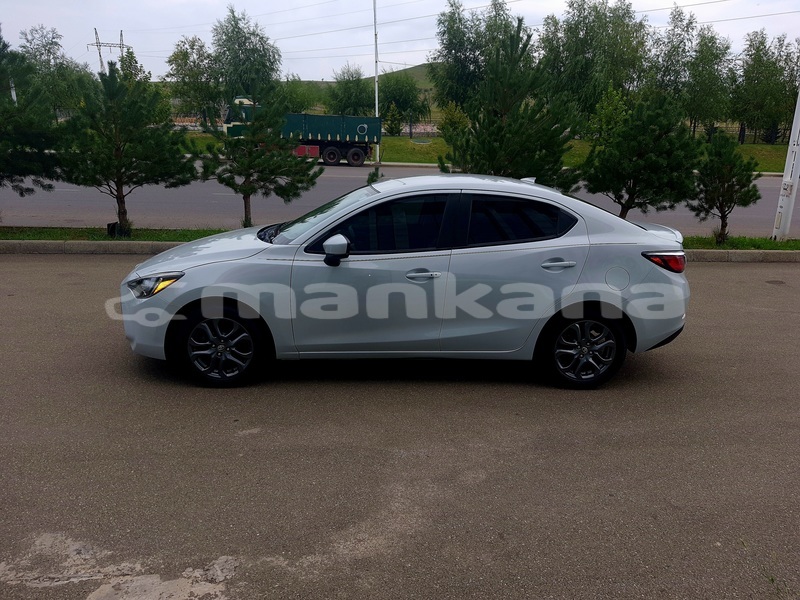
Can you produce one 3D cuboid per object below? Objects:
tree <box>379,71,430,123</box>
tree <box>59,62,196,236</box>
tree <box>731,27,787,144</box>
[{"bbox_3d":[0.265,-15.256,45.572,3.790,4.030,3.680,0,16,0],"label":"tree"},{"bbox_3d":[-4.140,-2.239,9.142,2.040,2.570,1.970,-6,17,-23],"label":"tree"},{"bbox_3d":[24.843,-14.634,41.550,4.000,7.370,3.880,9,18,28],"label":"tree"}]

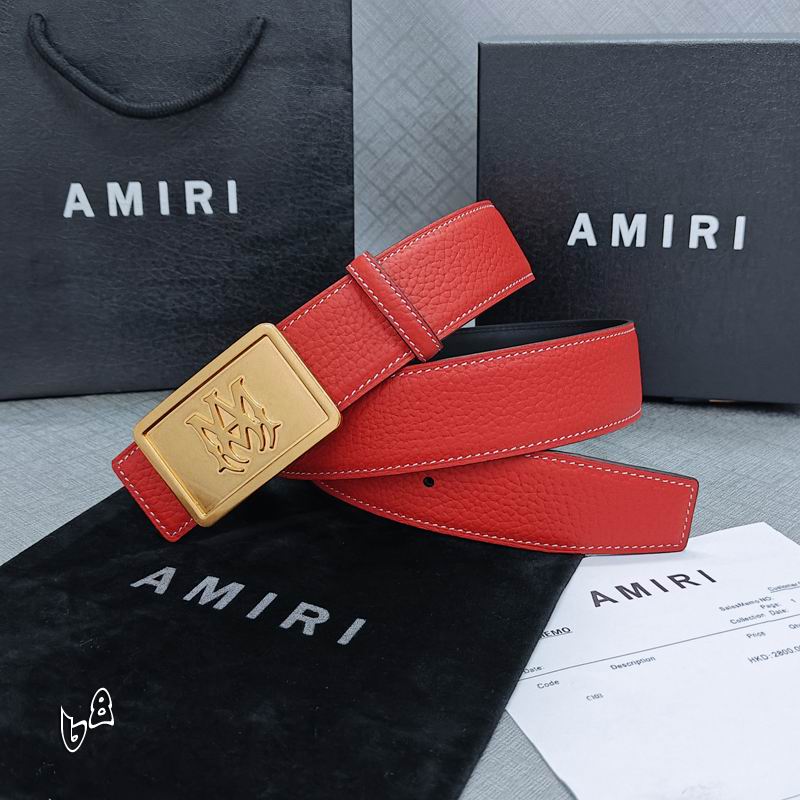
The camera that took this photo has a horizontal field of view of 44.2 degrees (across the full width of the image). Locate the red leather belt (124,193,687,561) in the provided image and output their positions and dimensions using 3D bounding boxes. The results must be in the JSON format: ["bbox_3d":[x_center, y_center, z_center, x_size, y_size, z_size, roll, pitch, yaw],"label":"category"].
[{"bbox_3d":[0.005,-0.017,0.382,0.222,0.109,0.115,0,22,-4],"label":"red leather belt"}]

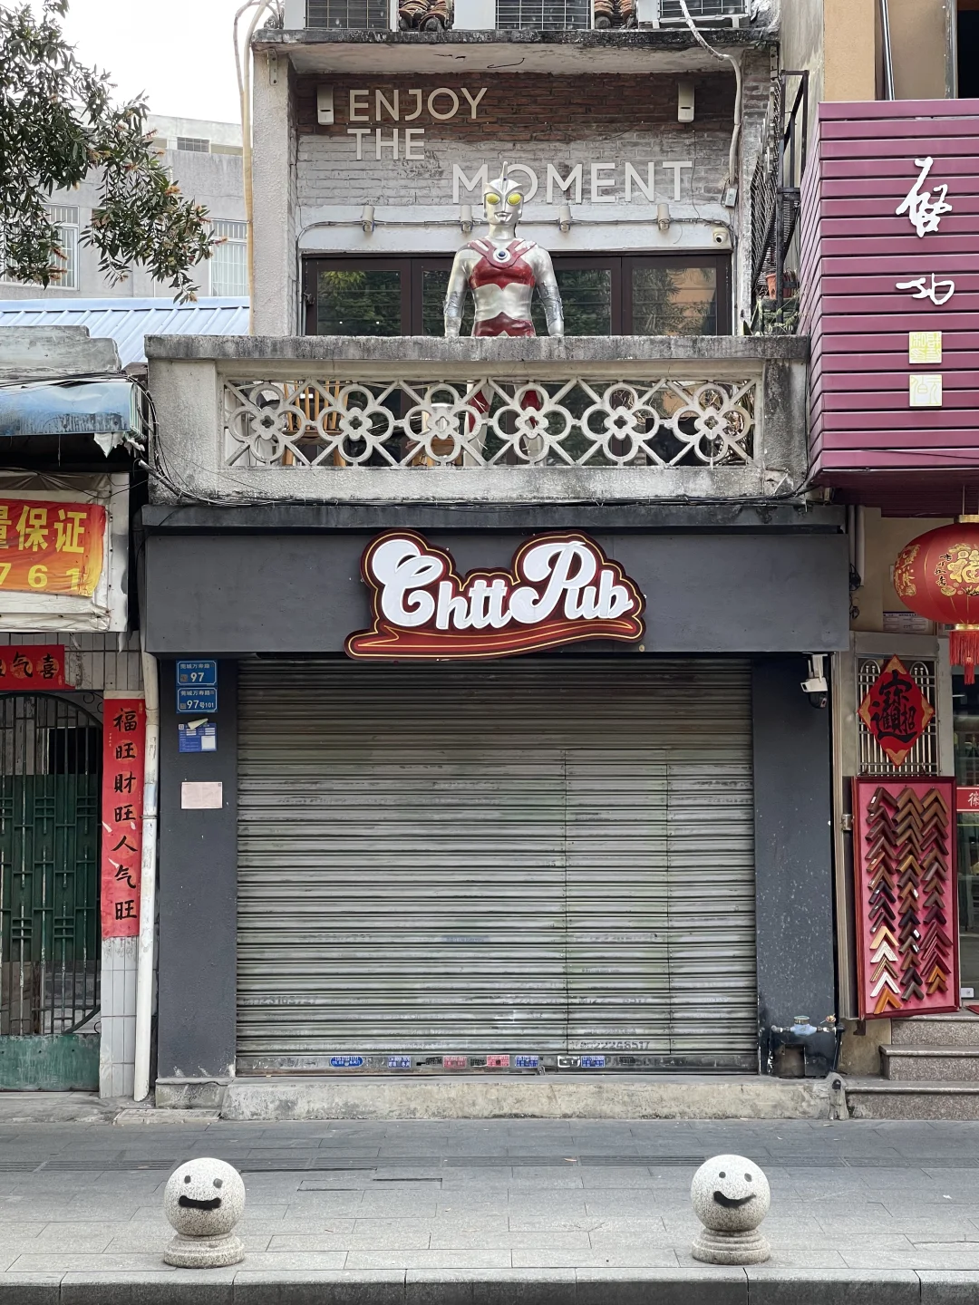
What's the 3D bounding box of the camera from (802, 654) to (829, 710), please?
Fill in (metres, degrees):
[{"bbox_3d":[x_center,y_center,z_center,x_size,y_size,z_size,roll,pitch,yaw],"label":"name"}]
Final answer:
[{"bbox_3d":[1.661,0.151,12.300,0.130,0.285,0.100,2,-4,-30],"label":"camera"}]

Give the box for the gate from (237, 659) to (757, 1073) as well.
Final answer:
[{"bbox_3d":[0.040,1.096,12.500,2.680,2.150,0.080,0,-4,-1],"label":"gate"}]

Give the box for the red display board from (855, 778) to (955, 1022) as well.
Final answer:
[{"bbox_3d":[2.206,1.296,12.750,0.700,1.240,0.050,3,-5,-37],"label":"red display board"}]

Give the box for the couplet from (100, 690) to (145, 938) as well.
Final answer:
[{"bbox_3d":[-1.919,0.863,12.650,0.220,1.270,0.010,0,-4,0],"label":"couplet"}]

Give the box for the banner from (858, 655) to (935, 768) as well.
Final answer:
[{"bbox_3d":[2.183,0.315,12.950,0.580,0.610,0.015,2,-5,-33],"label":"banner"}]

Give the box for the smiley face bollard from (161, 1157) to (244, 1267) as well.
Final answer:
[{"bbox_3d":[-1.038,2.031,8.800,0.298,0.375,0.298,0,-4,-3],"label":"smiley face bollard"}]

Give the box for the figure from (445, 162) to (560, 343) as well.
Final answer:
[{"bbox_3d":[0.075,-1.715,13.093,0.650,1.921,0.400,0,-4,4],"label":"figure"}]

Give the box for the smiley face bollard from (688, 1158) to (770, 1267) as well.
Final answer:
[{"bbox_3d":[0.886,2.036,8.870,0.298,0.375,0.298,0,-4,-1],"label":"smiley face bollard"}]

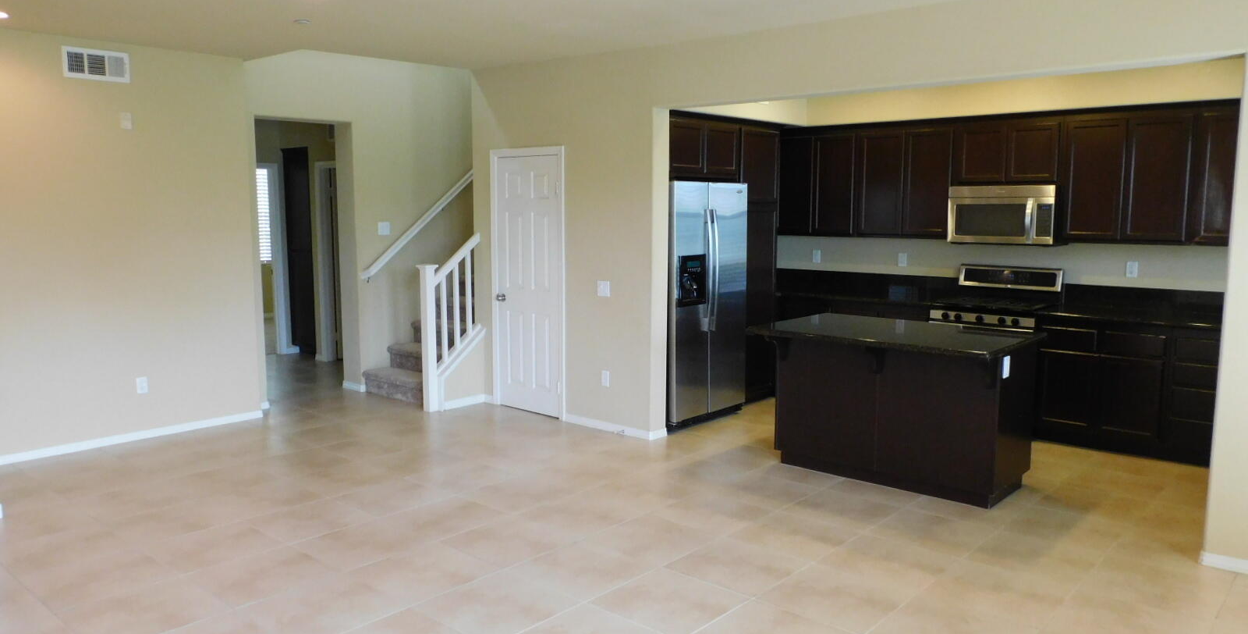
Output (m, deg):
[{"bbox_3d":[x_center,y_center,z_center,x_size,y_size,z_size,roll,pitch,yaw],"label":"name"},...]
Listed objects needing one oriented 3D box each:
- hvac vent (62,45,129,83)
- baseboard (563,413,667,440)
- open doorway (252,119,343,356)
[{"bbox_3d":[-3.543,-1.695,5.826,0.030,0.200,0.405,6,9,42],"label":"hvac vent"},{"bbox_3d":[-0.072,0.799,6.446,0.870,0.070,0.170,6,9,42],"label":"baseboard"},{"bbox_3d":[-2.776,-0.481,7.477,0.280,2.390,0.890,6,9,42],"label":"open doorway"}]

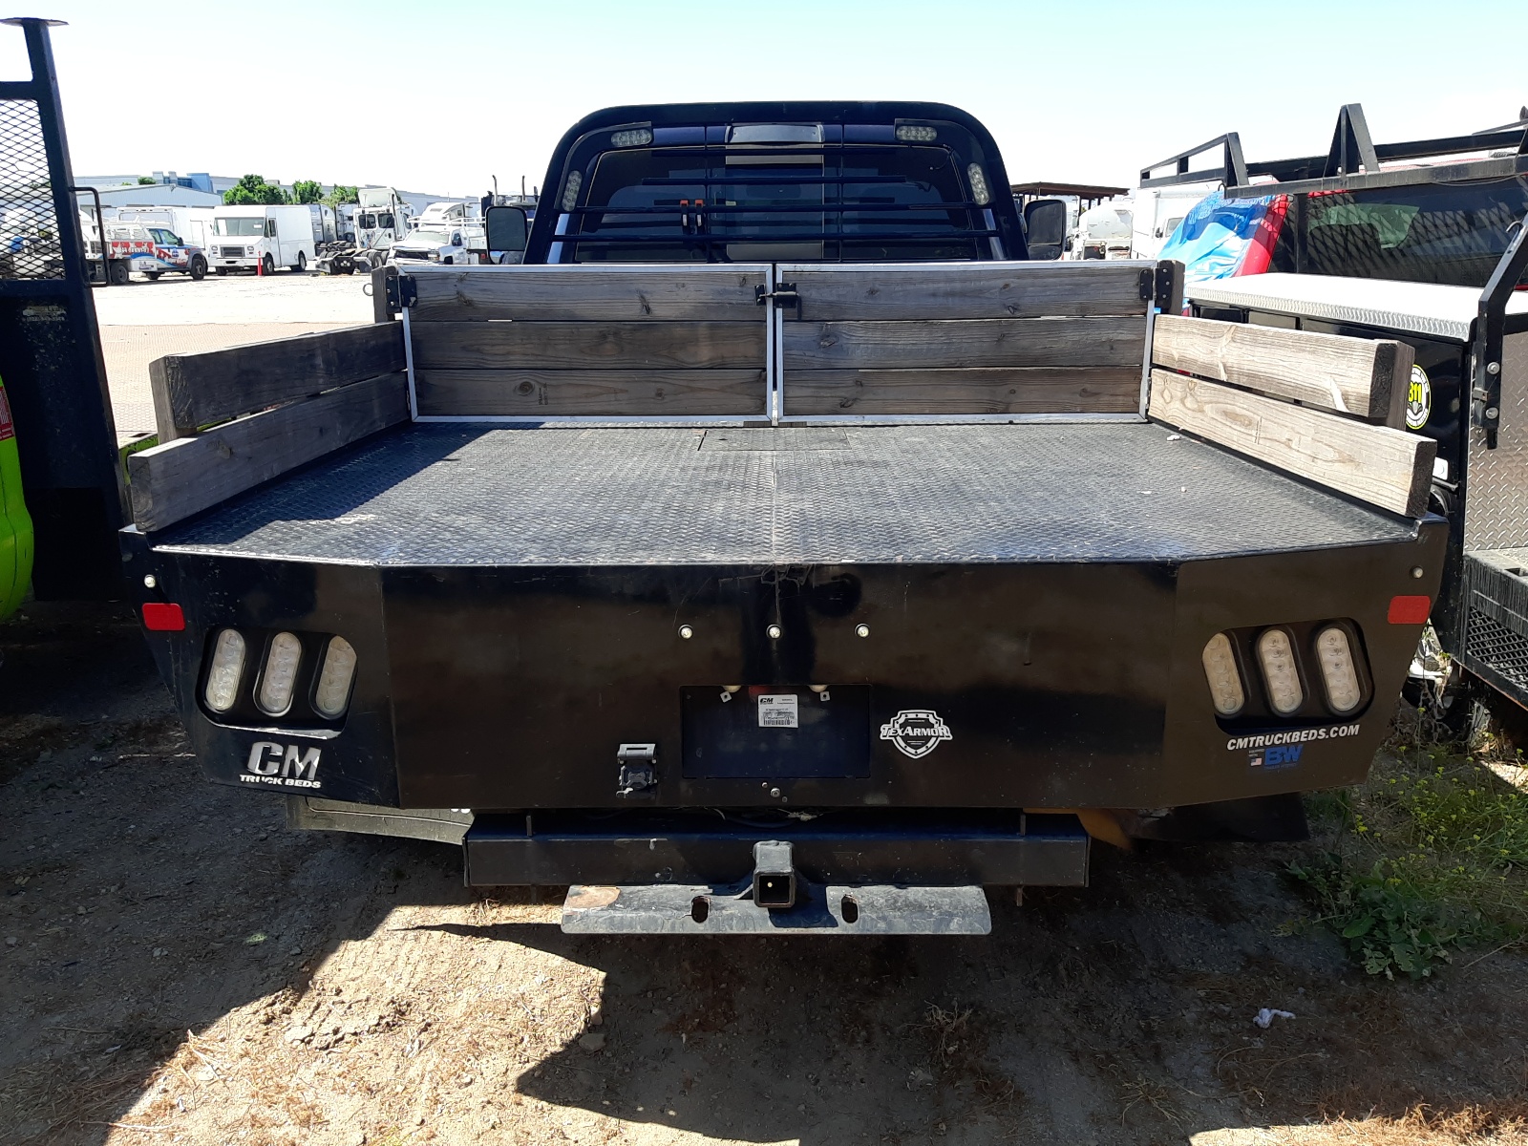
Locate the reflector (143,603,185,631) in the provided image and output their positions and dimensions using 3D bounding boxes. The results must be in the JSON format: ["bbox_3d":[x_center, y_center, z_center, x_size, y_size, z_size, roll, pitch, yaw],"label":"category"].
[{"bbox_3d":[-1.129,0.084,2.155,0.087,0.054,0.012,4,16,16],"label":"reflector"}]

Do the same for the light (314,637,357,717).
[{"bbox_3d":[-0.777,0.183,2.101,0.057,0.161,0.034,17,17,5],"label":"light"}]

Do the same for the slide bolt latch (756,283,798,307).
[{"bbox_3d":[0.039,-0.853,3.528,0.132,0.076,0.030,0,15,1],"label":"slide bolt latch"}]

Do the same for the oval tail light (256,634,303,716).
[{"bbox_3d":[-0.897,0.186,2.142,0.064,0.170,0.030,20,19,11],"label":"oval tail light"}]

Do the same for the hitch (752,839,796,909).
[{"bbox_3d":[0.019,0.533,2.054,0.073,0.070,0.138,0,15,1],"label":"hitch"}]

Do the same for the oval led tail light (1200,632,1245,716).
[{"bbox_3d":[0.831,0.183,2.082,0.064,0.170,0.030,-20,19,-10],"label":"oval led tail light"}]

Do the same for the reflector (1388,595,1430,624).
[{"bbox_3d":[1.178,0.069,2.091,0.094,0.051,0.010,-5,16,-16],"label":"reflector"}]

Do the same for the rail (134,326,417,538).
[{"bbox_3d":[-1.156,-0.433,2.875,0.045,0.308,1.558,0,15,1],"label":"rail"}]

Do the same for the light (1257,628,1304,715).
[{"bbox_3d":[0.947,0.181,2.114,0.064,0.170,0.030,-21,19,-10],"label":"light"}]

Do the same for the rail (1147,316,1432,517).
[{"bbox_3d":[1.188,-0.433,2.746,0.049,0.304,1.428,0,15,1],"label":"rail"}]

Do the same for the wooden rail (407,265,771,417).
[{"bbox_3d":[-0.530,-0.692,3.483,1.107,0.468,0.041,0,15,1],"label":"wooden rail"}]

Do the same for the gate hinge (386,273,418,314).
[{"bbox_3d":[-1.075,-0.839,3.429,0.093,0.093,0.018,0,15,1],"label":"gate hinge"}]

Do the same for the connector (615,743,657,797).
[{"bbox_3d":[-0.222,0.343,2.018,0.068,0.100,0.054,0,15,1],"label":"connector"}]

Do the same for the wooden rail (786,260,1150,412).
[{"bbox_3d":[0.622,-0.718,3.591,1.161,0.487,0.040,0,15,1],"label":"wooden rail"}]

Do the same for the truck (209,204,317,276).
[{"bbox_3d":[-22.500,-14.970,51.800,2.300,2.920,6.100,-1,16,-1],"label":"truck"}]

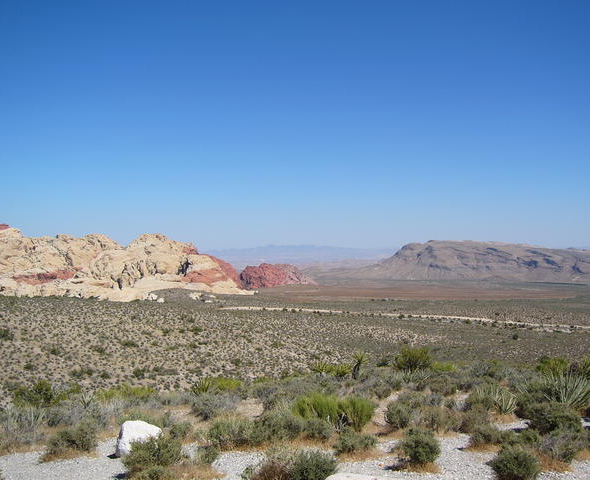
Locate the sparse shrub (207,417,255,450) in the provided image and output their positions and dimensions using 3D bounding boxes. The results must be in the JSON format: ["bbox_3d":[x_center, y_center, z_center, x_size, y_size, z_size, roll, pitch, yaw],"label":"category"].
[{"bbox_3d":[-0.843,2.567,8.585,0.624,0.424,0.562,0,-1,-6],"label":"sparse shrub"}]

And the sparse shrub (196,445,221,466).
[{"bbox_3d":[-1.015,2.487,7.504,0.273,0.218,0.245,0,-1,-8],"label":"sparse shrub"}]

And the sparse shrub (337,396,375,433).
[{"bbox_3d":[0.923,2.620,9.716,0.559,0.508,0.503,0,-1,5],"label":"sparse shrub"}]

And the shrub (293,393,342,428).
[{"bbox_3d":[0.343,2.621,9.859,0.717,0.559,0.645,0,-1,2],"label":"shrub"}]

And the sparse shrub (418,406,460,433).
[{"bbox_3d":[2.711,3.368,12.226,0.778,0.444,0.662,0,-1,0],"label":"sparse shrub"}]

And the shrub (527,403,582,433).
[{"bbox_3d":[4.856,3.310,12.109,0.990,0.538,0.838,0,-1,0],"label":"shrub"}]

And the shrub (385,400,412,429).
[{"bbox_3d":[1.603,2.702,10.021,0.395,0.408,0.355,0,-1,9],"label":"shrub"}]

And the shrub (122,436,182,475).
[{"bbox_3d":[-2.062,3.068,9.362,0.879,0.509,0.741,0,-1,0],"label":"shrub"}]

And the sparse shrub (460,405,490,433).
[{"bbox_3d":[3.395,3.339,12.171,0.590,0.491,0.504,0,-1,0],"label":"sparse shrub"}]

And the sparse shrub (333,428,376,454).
[{"bbox_3d":[0.964,3.240,10.482,0.667,0.374,0.567,0,-1,0],"label":"sparse shrub"}]

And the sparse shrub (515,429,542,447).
[{"bbox_3d":[3.086,2.610,8.552,0.337,0.224,0.303,0,-1,20],"label":"sparse shrub"}]

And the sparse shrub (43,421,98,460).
[{"bbox_3d":[-2.765,2.469,7.970,0.652,0.463,0.587,0,-1,-19],"label":"sparse shrub"}]

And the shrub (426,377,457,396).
[{"bbox_3d":[3.787,3.769,16.727,0.811,0.481,0.693,0,-1,0],"label":"shrub"}]

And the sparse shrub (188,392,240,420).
[{"bbox_3d":[-1.400,2.861,11.118,0.876,0.452,0.788,0,-1,-7],"label":"sparse shrub"}]

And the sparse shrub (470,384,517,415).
[{"bbox_3d":[3.591,2.885,11.705,0.851,0.510,0.766,0,-1,17],"label":"sparse shrub"}]

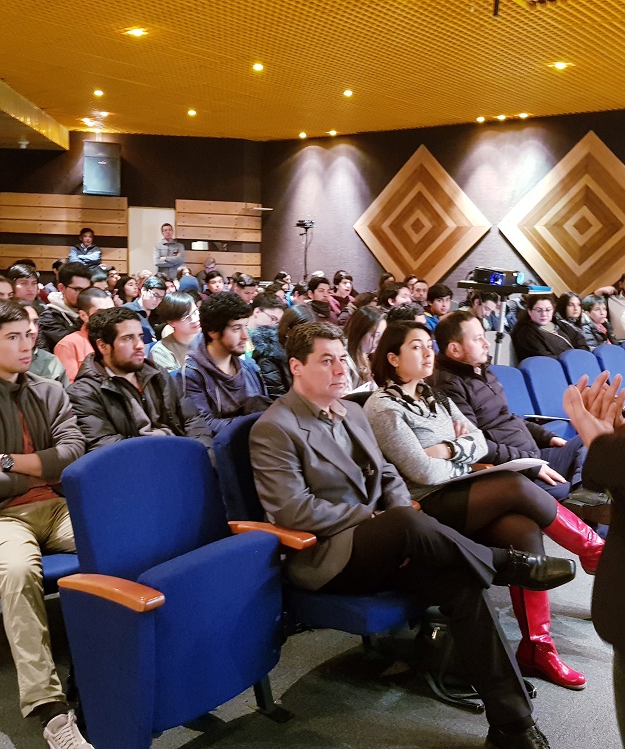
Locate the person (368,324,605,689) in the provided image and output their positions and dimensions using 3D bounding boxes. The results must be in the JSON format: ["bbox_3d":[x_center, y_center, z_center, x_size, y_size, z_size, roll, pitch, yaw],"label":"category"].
[{"bbox_3d":[0.625,0.439,2.787,1.010,1.225,0.540,10,12,40],"label":"person"}]

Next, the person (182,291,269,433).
[{"bbox_3d":[-0.257,0.304,3.304,0.800,1.250,0.560,9,11,38],"label":"person"}]

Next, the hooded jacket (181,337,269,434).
[{"bbox_3d":[-0.359,0.117,3.351,0.440,0.620,0.540,9,11,38],"label":"hooded jacket"}]

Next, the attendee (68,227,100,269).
[{"bbox_3d":[-3.100,-1.135,10.146,0.520,1.710,0.360,0,9,-12],"label":"attendee"}]

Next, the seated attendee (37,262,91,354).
[{"bbox_3d":[-1.339,-0.026,4.792,0.850,1.350,0.560,10,12,40],"label":"seated attendee"}]

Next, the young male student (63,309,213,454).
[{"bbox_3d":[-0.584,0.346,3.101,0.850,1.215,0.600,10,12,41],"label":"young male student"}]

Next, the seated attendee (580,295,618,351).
[{"bbox_3d":[2.850,-0.131,7.070,0.820,1.210,0.540,10,12,41],"label":"seated attendee"}]

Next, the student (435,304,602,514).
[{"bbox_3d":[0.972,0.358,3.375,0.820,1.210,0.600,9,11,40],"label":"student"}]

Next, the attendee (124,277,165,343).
[{"bbox_3d":[-1.195,-0.205,6.236,0.820,1.230,0.530,10,12,40],"label":"attendee"}]

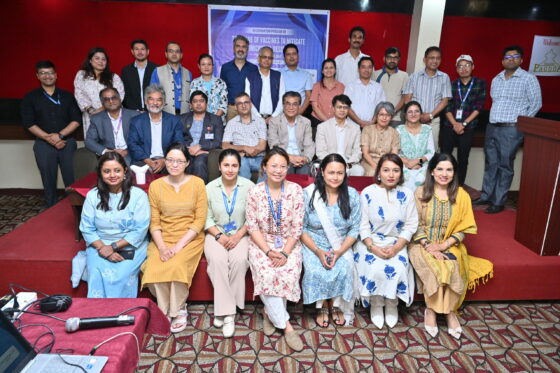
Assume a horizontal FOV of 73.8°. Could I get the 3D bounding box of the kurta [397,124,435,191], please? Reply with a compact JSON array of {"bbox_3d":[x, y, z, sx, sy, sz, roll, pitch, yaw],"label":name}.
[{"bbox_3d":[1.180,-0.226,3.394,0.430,0.680,0.500,4,16,13],"label":"kurta"}]

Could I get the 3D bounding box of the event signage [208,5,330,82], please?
[{"bbox_3d":[-0.148,-1.936,5.343,1.681,1.121,0.030,0,14,-4],"label":"event signage"}]

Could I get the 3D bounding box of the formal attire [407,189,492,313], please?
[{"bbox_3d":[1.201,0.423,2.709,0.580,0.839,0.600,7,18,18],"label":"formal attire"}]

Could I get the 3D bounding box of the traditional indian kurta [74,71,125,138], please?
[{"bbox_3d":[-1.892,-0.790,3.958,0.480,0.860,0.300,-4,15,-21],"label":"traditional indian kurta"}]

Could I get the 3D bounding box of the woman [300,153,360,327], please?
[{"bbox_3d":[0.378,0.368,2.802,0.460,1.185,0.620,1,16,5],"label":"woman"}]

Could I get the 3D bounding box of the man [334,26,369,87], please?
[{"bbox_3d":[0.810,-0.842,4.315,0.480,1.863,0.300,3,17,5],"label":"man"}]

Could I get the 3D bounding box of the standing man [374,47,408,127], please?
[{"bbox_3d":[1.201,-0.708,4.249,0.480,1.660,0.300,3,17,8],"label":"standing man"}]

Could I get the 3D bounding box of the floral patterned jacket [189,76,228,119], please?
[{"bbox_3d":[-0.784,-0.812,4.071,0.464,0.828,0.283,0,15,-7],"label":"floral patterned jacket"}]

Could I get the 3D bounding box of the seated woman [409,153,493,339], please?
[{"bbox_3d":[1.177,0.356,2.720,0.545,1.151,0.747,5,15,12],"label":"seated woman"}]

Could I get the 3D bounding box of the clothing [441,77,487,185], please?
[{"bbox_3d":[1.930,-0.487,4.048,0.460,1.370,0.290,5,16,17],"label":"clothing"}]

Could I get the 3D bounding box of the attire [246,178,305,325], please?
[{"bbox_3d":[-0.032,0.431,2.656,0.420,0.927,0.600,1,17,0],"label":"attire"}]

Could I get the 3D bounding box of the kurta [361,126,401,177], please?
[{"bbox_3d":[0.900,-0.226,3.394,0.430,0.680,0.480,3,16,10],"label":"kurta"}]

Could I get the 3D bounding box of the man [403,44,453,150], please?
[{"bbox_3d":[1.612,-0.637,4.158,0.545,1.727,0.323,5,15,13],"label":"man"}]

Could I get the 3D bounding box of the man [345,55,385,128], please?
[{"bbox_3d":[0.896,-0.601,4.074,0.460,1.544,0.300,3,17,6],"label":"man"}]

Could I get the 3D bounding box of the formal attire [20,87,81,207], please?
[{"bbox_3d":[-2.401,-0.354,4.039,0.576,1.464,0.323,-5,16,-24],"label":"formal attire"}]

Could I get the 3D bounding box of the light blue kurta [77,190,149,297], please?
[{"bbox_3d":[-1.154,0.398,2.684,0.500,0.770,0.580,-2,17,-11],"label":"light blue kurta"}]

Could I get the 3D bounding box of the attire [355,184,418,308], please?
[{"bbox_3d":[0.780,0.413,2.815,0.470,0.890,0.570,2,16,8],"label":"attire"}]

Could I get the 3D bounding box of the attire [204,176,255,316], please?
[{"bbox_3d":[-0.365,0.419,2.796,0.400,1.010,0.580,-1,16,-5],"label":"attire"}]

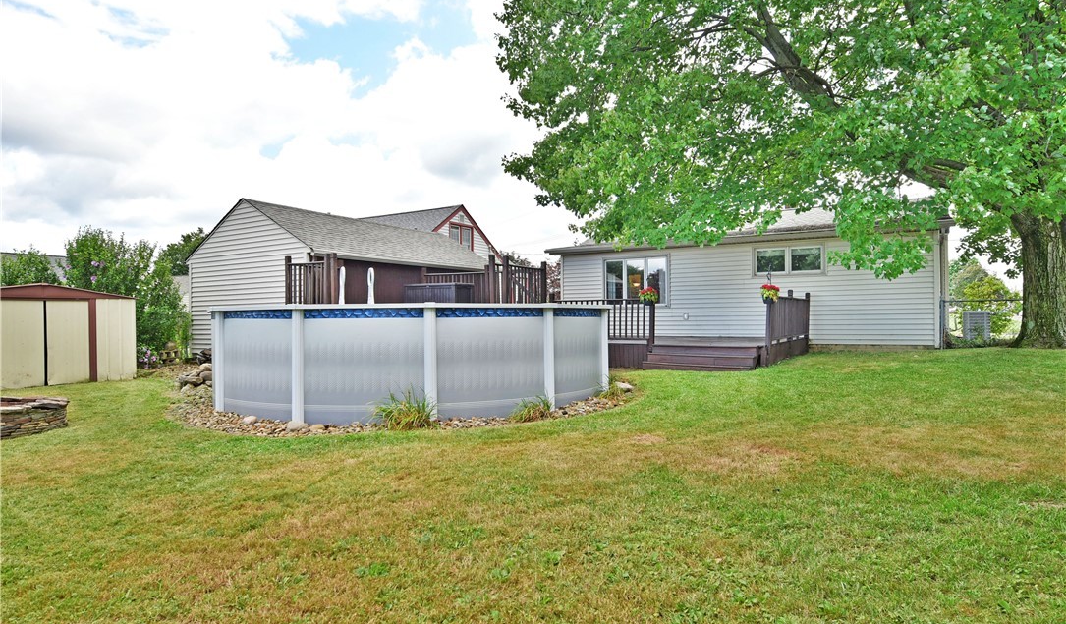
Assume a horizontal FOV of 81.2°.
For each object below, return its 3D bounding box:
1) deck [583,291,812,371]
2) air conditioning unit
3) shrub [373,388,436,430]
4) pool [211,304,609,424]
[{"bbox_3d":[3.444,0.357,14.181,4.500,1.520,5.200,-1,-1,33],"label":"deck"},{"bbox_3d":[12.357,0.410,17.300,0.600,0.880,0.600,-1,-1,33],"label":"air conditioning unit"},{"bbox_3d":[-1.315,0.991,6.400,0.620,0.400,0.520,-1,0,-10],"label":"shrub"},{"bbox_3d":[-1.661,0.590,9.297,5.600,1.310,5.600,-1,-1,33],"label":"pool"}]

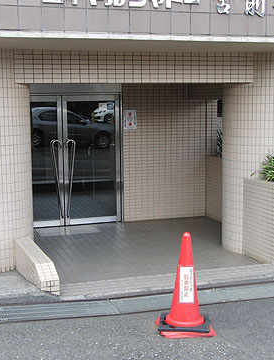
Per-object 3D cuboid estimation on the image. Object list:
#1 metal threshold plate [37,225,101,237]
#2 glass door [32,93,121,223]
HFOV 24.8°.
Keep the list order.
[{"bbox_3d":[-1.012,0.725,9.100,0.865,0.015,0.530,-3,8,-20],"label":"metal threshold plate"},{"bbox_3d":[-1.081,-0.276,9.348,1.800,1.980,0.090,-3,8,-19],"label":"glass door"}]

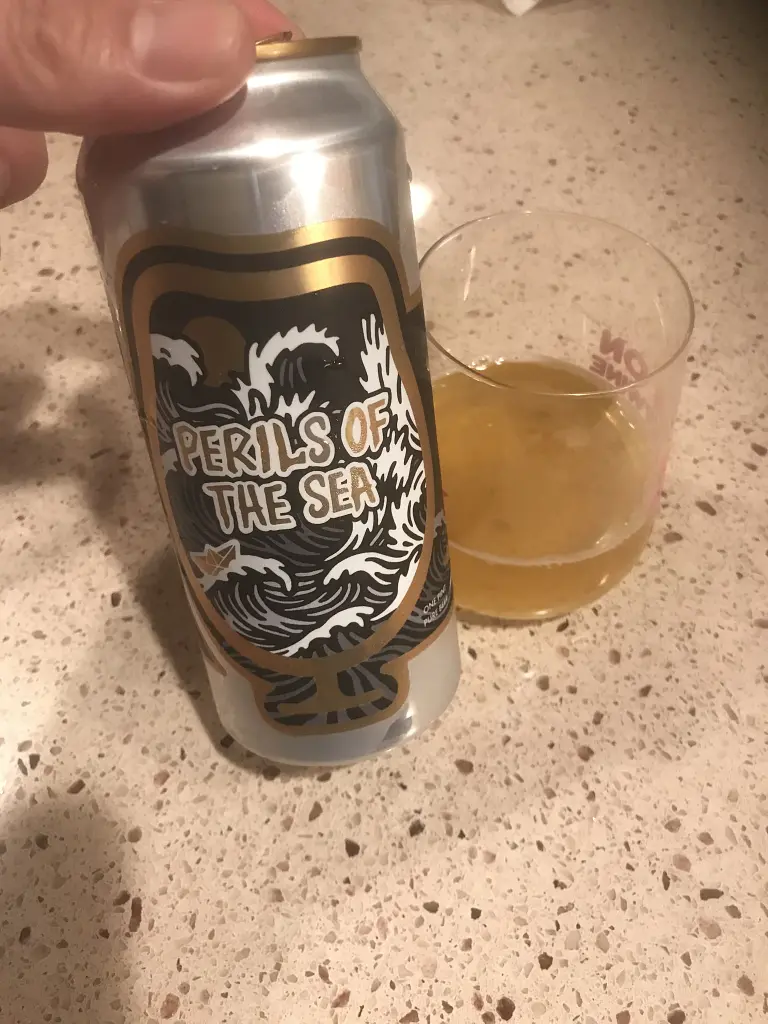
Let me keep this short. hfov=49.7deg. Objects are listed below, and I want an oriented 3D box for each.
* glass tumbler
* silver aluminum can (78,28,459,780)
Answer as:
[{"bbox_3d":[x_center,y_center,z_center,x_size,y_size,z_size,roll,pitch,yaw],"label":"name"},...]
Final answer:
[{"bbox_3d":[0.041,-0.024,0.239,0.085,0.097,0.085,-1,54,1],"label":"glass tumbler"},{"bbox_3d":[-0.021,-0.018,0.195,0.066,0.157,0.066,-6,28,3],"label":"silver aluminum can"}]

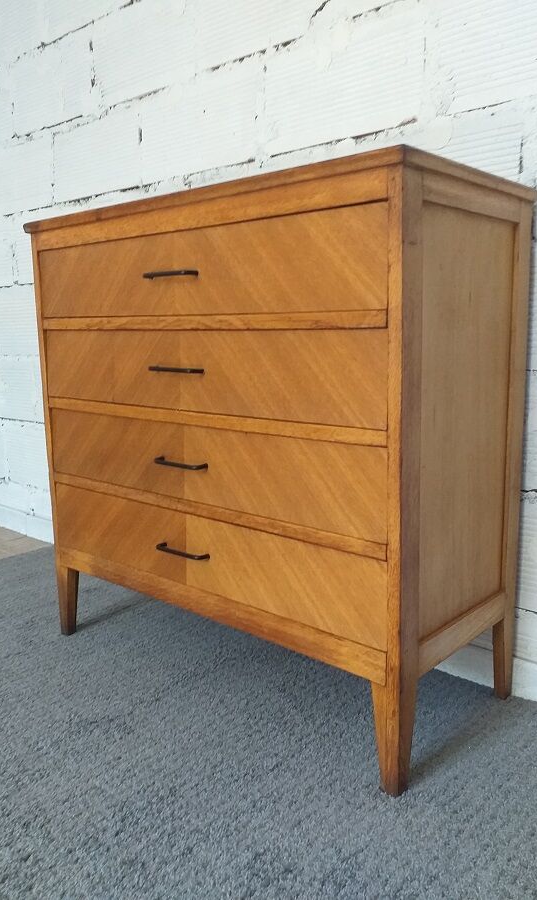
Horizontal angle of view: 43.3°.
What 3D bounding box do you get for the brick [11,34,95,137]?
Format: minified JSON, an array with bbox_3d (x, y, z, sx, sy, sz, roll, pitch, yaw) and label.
[{"bbox_3d":[-0.585,-1.051,1.963,0.409,0.207,0.110,8,14,39],"label":"brick"}]

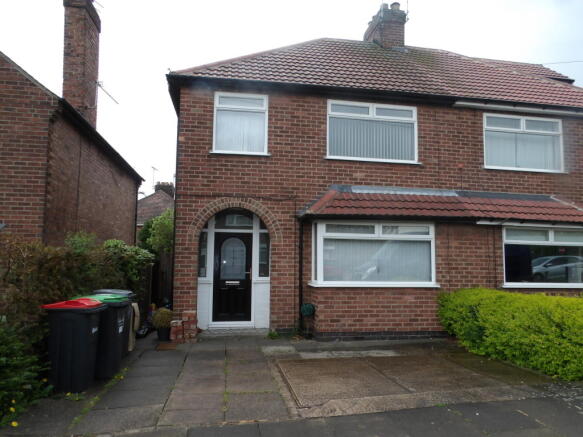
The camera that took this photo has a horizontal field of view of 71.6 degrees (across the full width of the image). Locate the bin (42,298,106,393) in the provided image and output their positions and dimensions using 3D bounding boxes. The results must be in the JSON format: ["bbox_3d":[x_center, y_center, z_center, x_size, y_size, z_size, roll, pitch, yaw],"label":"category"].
[{"bbox_3d":[-2.628,1.488,4.876,0.630,1.060,0.530,1,-5,-2],"label":"bin"}]

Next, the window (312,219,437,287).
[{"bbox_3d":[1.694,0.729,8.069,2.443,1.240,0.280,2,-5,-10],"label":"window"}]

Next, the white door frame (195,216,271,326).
[{"bbox_3d":[-1.174,1.044,8.263,1.472,2.319,0.140,2,-5,-10],"label":"white door frame"}]

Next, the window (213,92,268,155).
[{"bbox_3d":[-1.051,-1.959,8.438,1.143,1.298,0.120,2,-5,-10],"label":"window"}]

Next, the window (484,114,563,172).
[{"bbox_3d":[5.480,-1.765,9.584,2.131,1.323,0.120,2,-5,-10],"label":"window"}]

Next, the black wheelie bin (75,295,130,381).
[{"bbox_3d":[-2.576,1.541,5.441,0.640,1.060,0.540,1,-5,-6],"label":"black wheelie bin"}]

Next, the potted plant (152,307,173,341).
[{"bbox_3d":[-2.380,1.952,7.611,0.380,0.640,0.380,2,-5,-10],"label":"potted plant"}]

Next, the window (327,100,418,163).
[{"bbox_3d":[1.789,-1.891,8.938,2.121,1.307,0.120,2,-5,-10],"label":"window"}]

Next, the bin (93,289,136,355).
[{"bbox_3d":[-2.801,1.626,6.362,0.620,1.050,0.530,2,-5,-7],"label":"bin"}]

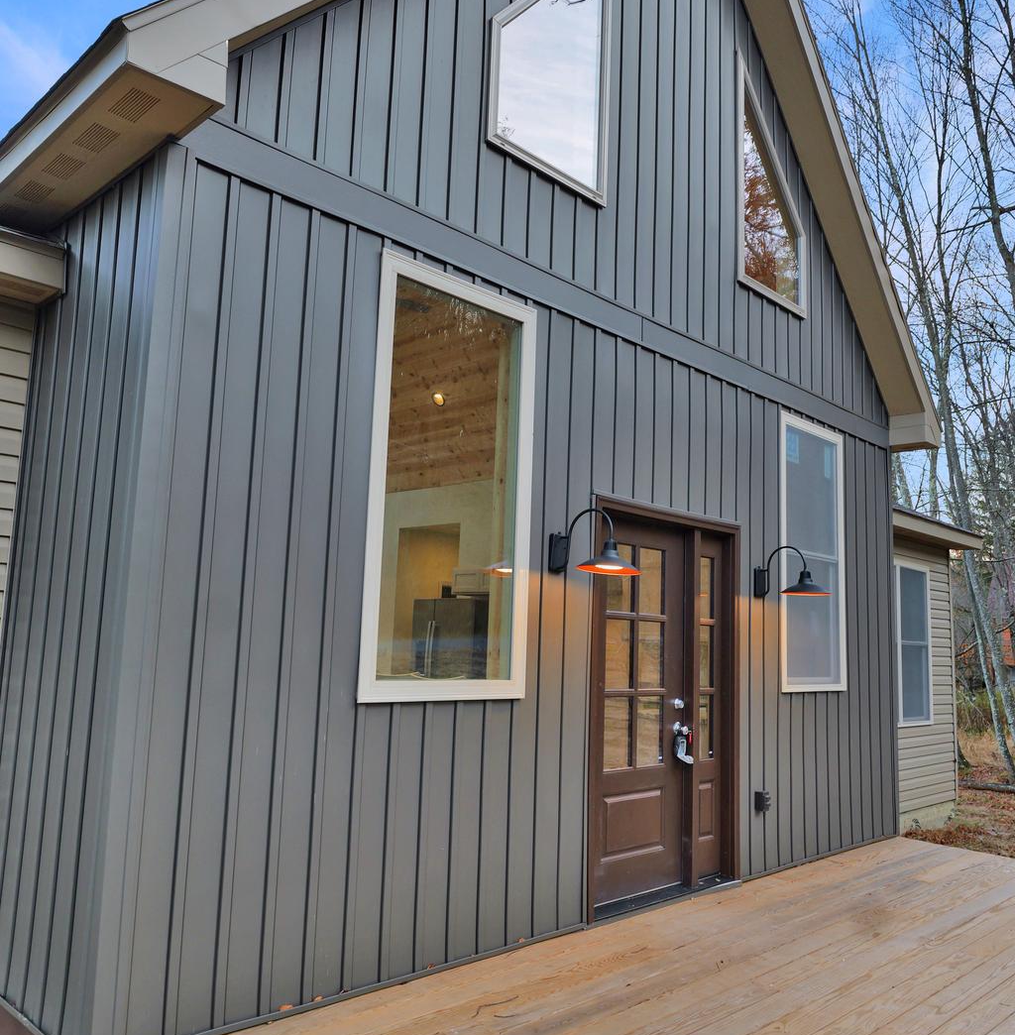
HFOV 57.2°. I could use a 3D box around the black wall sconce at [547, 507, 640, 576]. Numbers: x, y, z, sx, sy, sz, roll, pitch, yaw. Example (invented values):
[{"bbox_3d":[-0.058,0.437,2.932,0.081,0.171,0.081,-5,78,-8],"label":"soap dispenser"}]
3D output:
[{"bbox_3d":[0.421,0.108,4.460,0.475,0.320,0.310,-6,-11,44],"label":"black wall sconce"}]

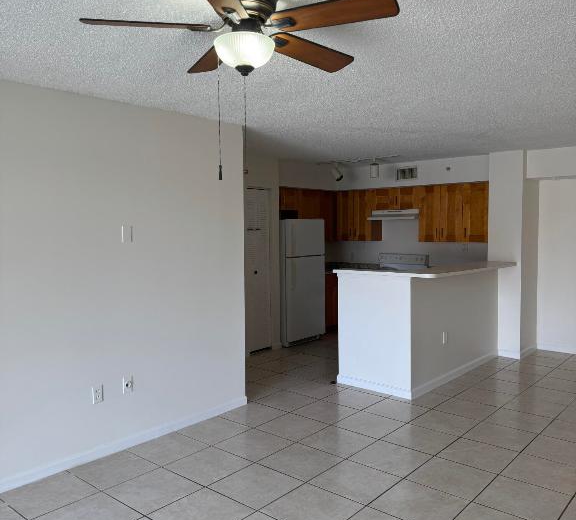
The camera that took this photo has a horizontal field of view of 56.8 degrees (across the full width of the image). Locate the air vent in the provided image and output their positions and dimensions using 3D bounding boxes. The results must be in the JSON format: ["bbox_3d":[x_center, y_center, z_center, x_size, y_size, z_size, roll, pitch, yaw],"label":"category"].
[{"bbox_3d":[1.638,-1.201,7.348,0.340,0.203,0.030,2,4,41],"label":"air vent"}]

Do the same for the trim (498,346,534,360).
[{"bbox_3d":[2.834,1.081,6.540,0.271,0.090,0.757,2,4,41],"label":"trim"}]

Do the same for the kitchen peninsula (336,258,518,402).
[{"bbox_3d":[1.549,0.619,5.705,1.032,1.129,2.233,2,4,41],"label":"kitchen peninsula"}]

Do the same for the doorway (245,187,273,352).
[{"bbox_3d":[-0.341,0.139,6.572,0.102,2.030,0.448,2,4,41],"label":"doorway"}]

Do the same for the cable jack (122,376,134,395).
[{"bbox_3d":[-1.126,0.886,3.770,0.019,0.116,0.072,2,4,41],"label":"cable jack"}]

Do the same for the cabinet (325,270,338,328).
[{"bbox_3d":[0.402,0.628,8.023,0.600,0.880,0.571,2,4,41],"label":"cabinet"}]

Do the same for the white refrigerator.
[{"bbox_3d":[-0.032,0.280,7.388,0.760,1.654,0.804,2,4,41],"label":"white refrigerator"}]

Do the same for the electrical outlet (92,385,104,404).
[{"bbox_3d":[-1.278,0.912,3.599,0.013,0.116,0.072,2,4,41],"label":"electrical outlet"}]

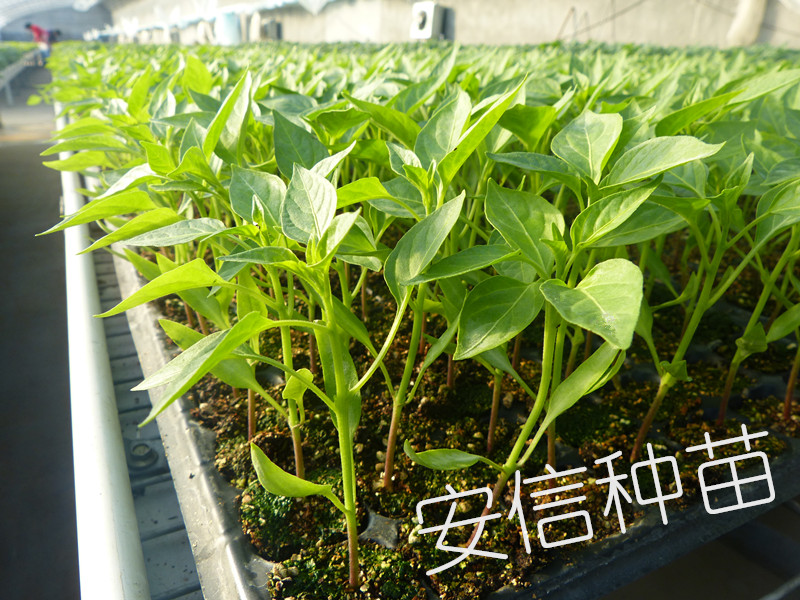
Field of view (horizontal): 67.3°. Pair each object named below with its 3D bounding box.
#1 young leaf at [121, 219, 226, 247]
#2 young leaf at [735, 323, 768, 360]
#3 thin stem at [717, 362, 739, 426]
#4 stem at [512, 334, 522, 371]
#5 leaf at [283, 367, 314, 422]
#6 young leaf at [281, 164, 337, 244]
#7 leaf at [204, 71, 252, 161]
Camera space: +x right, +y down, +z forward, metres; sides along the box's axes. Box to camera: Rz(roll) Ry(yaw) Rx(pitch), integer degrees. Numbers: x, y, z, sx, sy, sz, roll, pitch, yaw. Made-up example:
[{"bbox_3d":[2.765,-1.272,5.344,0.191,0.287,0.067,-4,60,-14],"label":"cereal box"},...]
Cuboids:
[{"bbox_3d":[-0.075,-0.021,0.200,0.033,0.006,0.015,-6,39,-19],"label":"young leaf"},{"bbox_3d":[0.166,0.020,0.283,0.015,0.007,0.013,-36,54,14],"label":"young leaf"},{"bbox_3d":[0.143,0.041,0.262,0.003,0.032,0.003,-1,23,0],"label":"thin stem"},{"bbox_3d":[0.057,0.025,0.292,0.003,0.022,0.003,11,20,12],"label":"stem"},{"bbox_3d":[-0.037,0.034,0.220,0.011,0.017,0.009,-6,24,-14],"label":"leaf"},{"bbox_3d":[-0.026,-0.027,0.167,0.015,0.005,0.026,-15,70,-7],"label":"young leaf"},{"bbox_3d":[-0.091,-0.098,0.320,0.017,0.059,0.010,20,-20,-13],"label":"leaf"}]

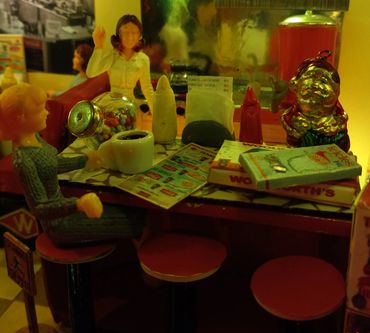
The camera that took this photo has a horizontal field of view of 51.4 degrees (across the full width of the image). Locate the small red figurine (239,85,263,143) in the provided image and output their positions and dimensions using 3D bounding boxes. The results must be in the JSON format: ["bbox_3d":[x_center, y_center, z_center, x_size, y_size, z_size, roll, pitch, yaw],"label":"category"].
[{"bbox_3d":[0.044,-0.035,0.260,0.015,0.037,0.013,3,19,9],"label":"small red figurine"}]

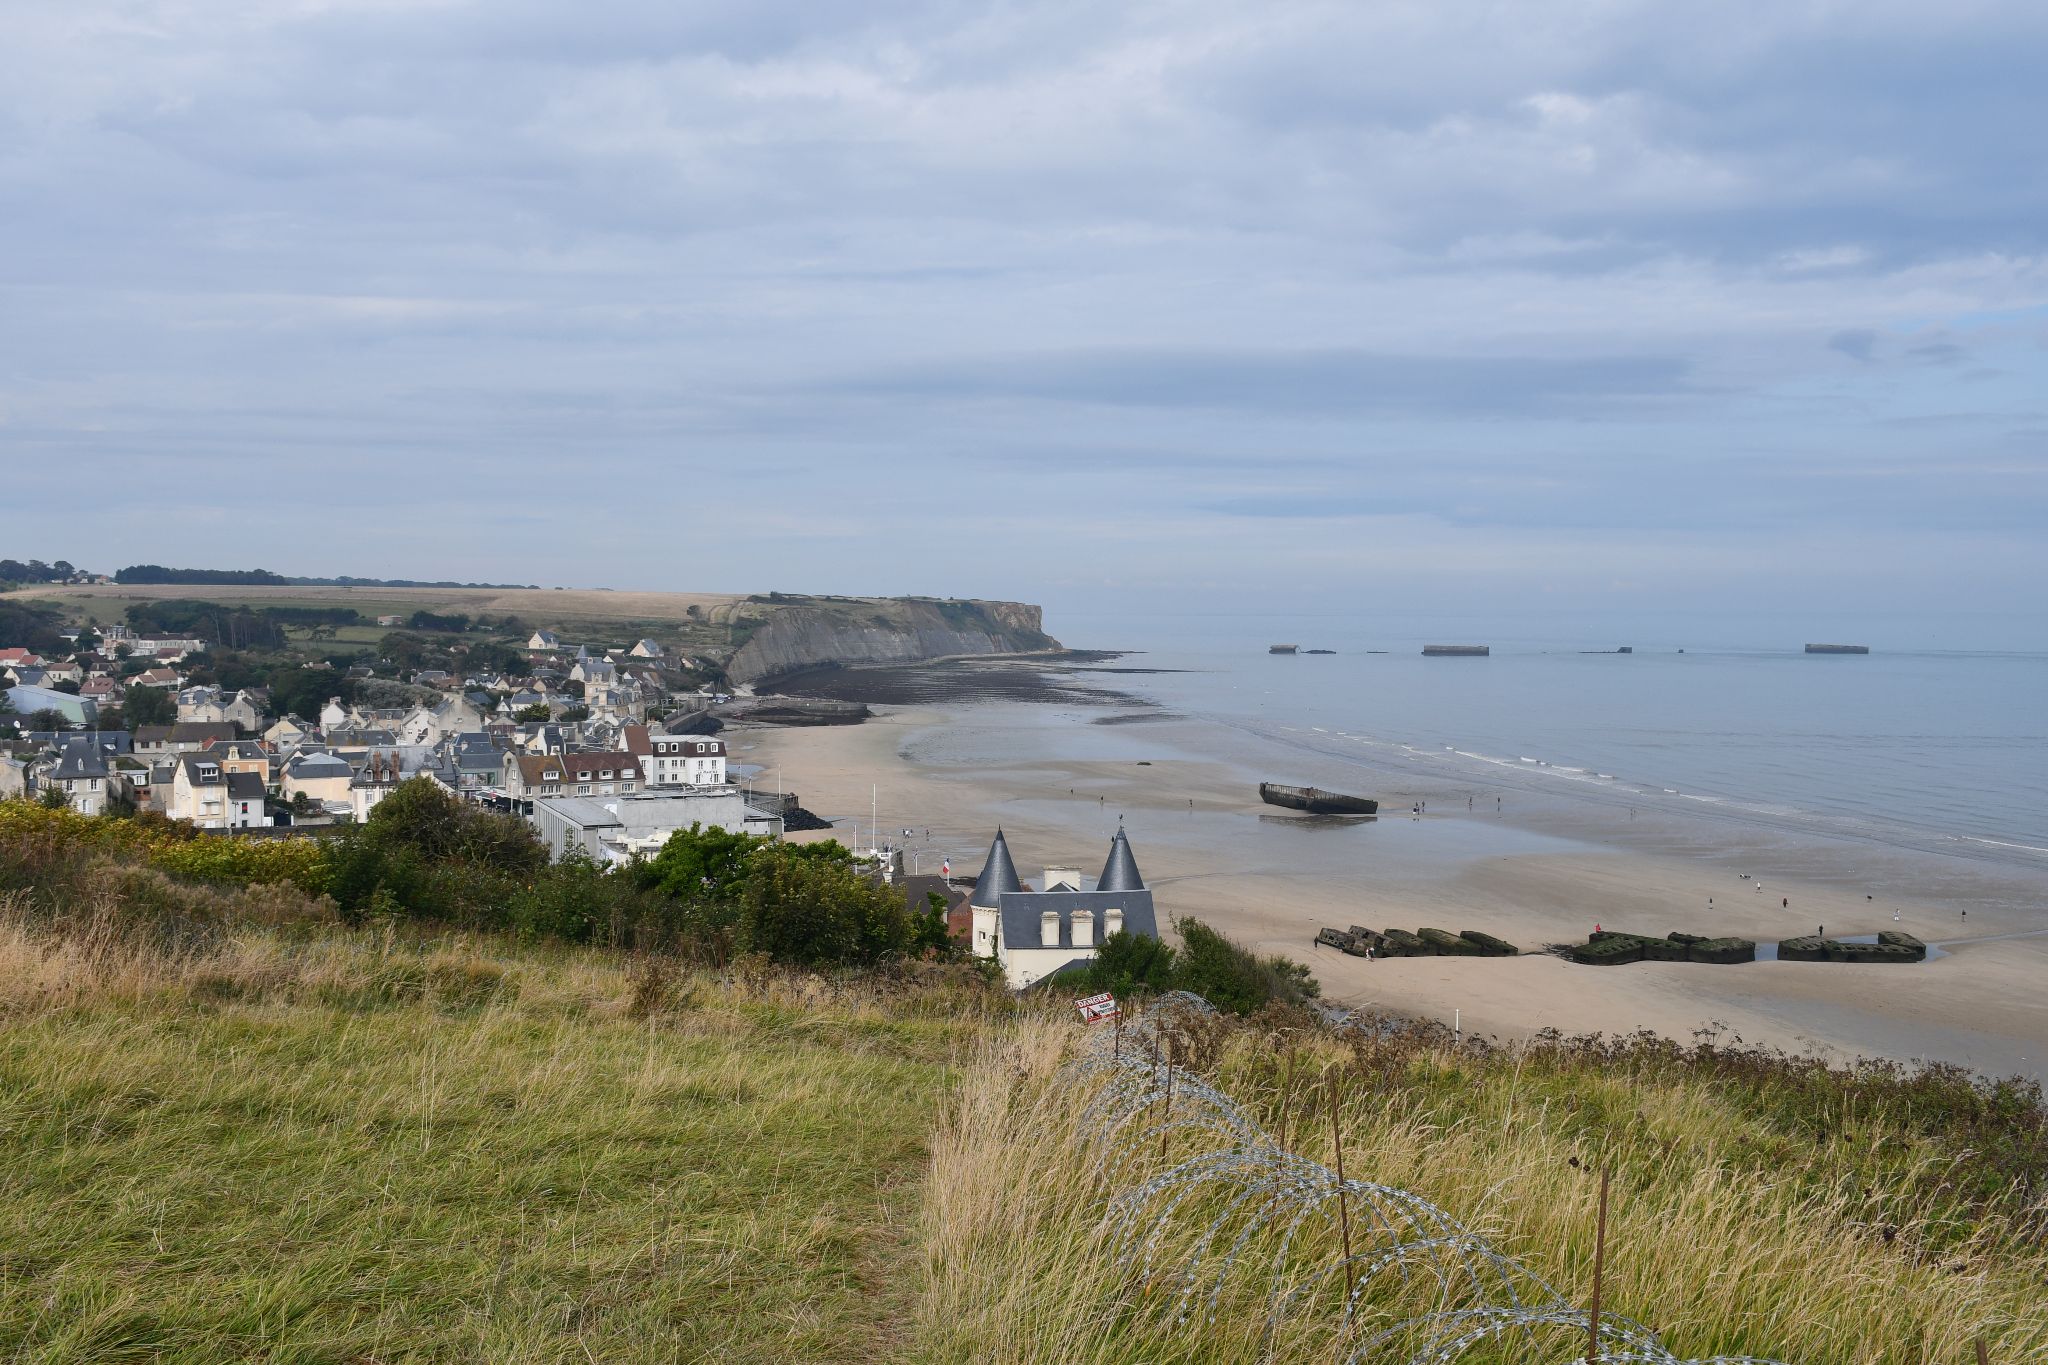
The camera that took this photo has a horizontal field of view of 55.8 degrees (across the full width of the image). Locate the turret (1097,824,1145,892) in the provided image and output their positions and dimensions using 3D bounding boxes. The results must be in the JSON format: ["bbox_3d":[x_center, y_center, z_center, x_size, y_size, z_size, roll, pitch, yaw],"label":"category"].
[{"bbox_3d":[7.190,13.250,143.000,4.100,5.900,4.100,0,2,0],"label":"turret"}]

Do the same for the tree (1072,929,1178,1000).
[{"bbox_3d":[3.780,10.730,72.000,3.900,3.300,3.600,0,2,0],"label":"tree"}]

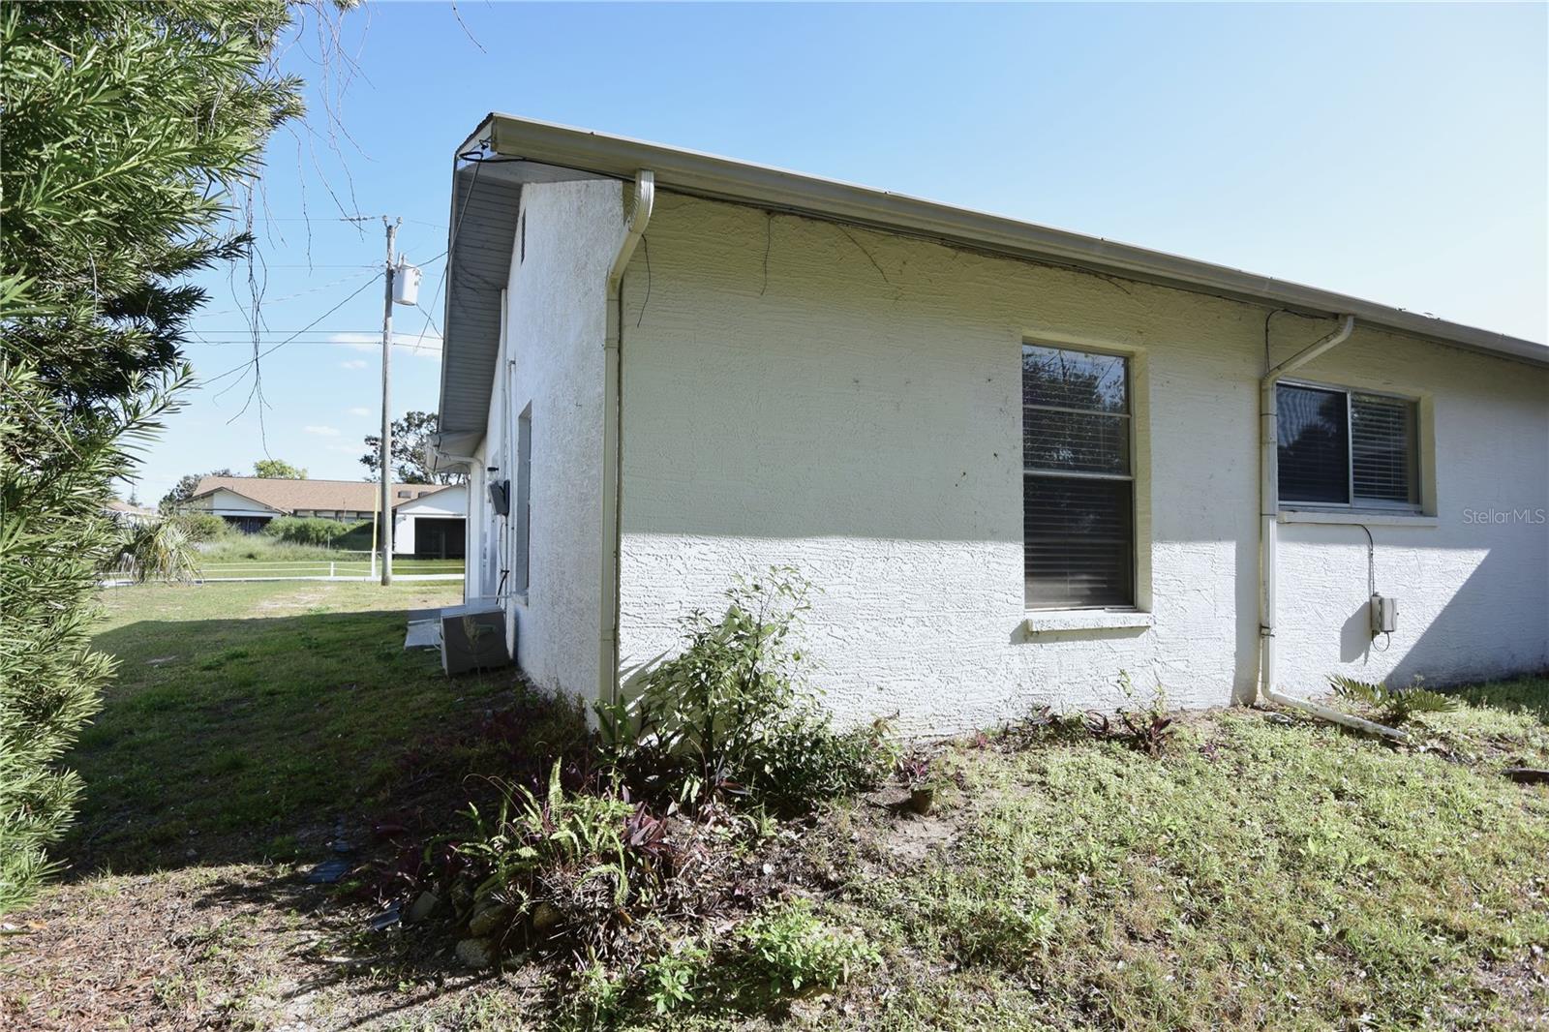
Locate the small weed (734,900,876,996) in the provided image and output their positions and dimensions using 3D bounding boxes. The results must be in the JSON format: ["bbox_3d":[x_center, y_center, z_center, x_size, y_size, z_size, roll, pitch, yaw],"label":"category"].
[{"bbox_3d":[0.086,1.137,2.080,0.340,0.180,0.290,1,-3,-23],"label":"small weed"}]

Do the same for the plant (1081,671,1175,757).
[{"bbox_3d":[1.799,0.968,3.988,0.380,0.420,0.320,1,-3,-23],"label":"plant"}]

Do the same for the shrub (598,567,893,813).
[{"bbox_3d":[-0.114,0.664,3.210,1.050,0.930,0.660,1,-3,-23],"label":"shrub"}]

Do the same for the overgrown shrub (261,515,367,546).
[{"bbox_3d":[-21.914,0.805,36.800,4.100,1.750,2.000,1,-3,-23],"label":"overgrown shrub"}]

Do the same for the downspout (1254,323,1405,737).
[{"bbox_3d":[3.334,0.024,4.672,0.100,2.430,0.800,1,-3,-23],"label":"downspout"}]

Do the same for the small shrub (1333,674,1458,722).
[{"bbox_3d":[3.701,1.076,4.648,0.600,0.270,0.500,1,-3,-23],"label":"small shrub"}]

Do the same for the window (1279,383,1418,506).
[{"bbox_3d":[4.185,-0.495,5.653,1.720,0.900,0.080,1,-3,-23],"label":"window"}]

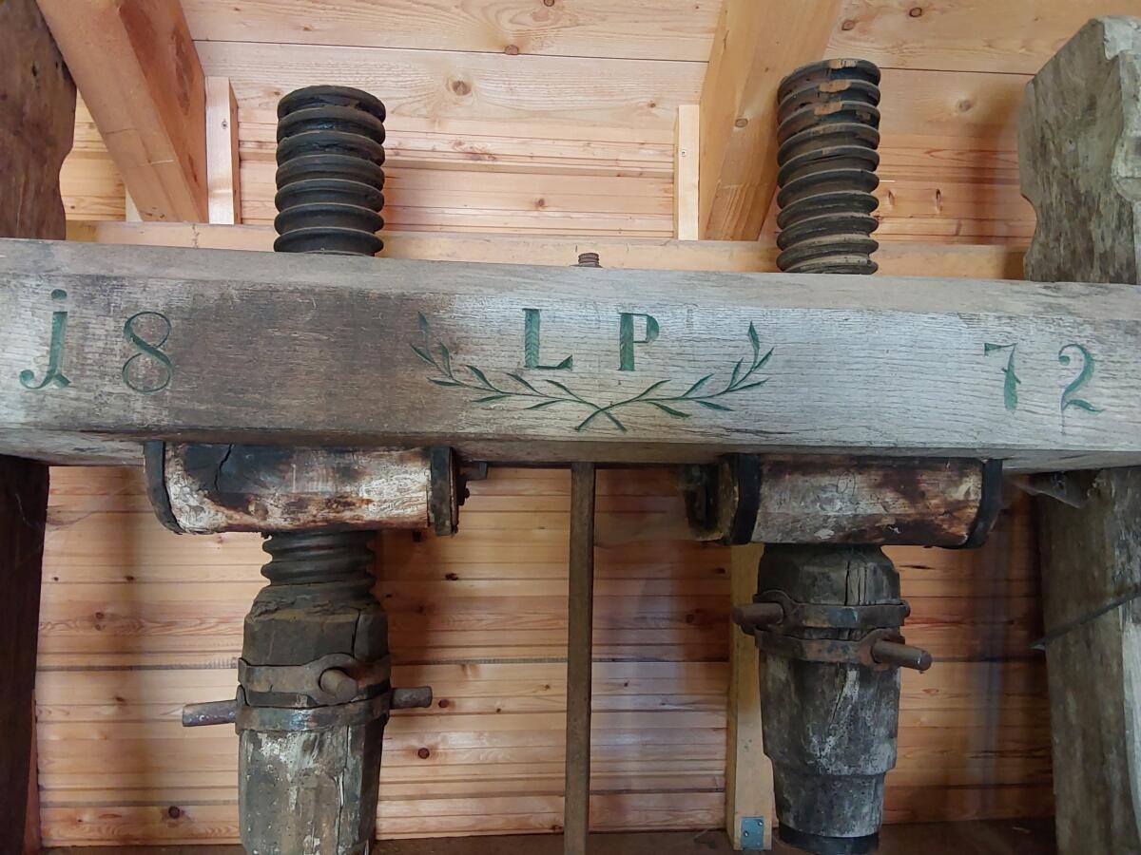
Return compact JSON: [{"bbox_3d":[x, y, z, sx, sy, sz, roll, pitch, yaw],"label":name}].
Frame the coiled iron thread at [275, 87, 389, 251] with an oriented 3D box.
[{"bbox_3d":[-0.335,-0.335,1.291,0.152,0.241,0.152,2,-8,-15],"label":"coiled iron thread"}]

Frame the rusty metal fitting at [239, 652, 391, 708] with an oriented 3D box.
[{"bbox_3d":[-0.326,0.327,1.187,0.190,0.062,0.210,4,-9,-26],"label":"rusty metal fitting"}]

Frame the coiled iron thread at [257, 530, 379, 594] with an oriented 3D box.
[{"bbox_3d":[-0.332,0.175,1.219,0.149,0.080,0.149,2,-8,-15],"label":"coiled iron thread"}]

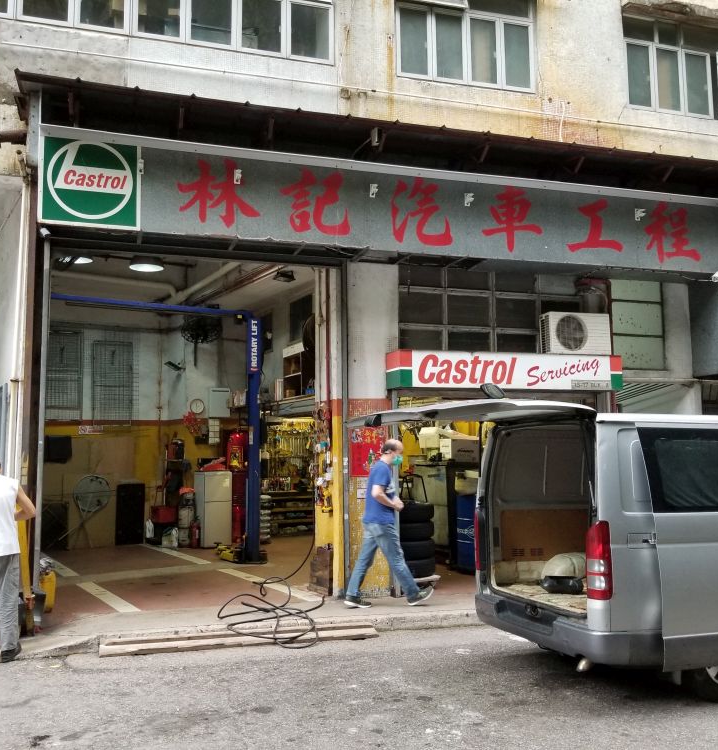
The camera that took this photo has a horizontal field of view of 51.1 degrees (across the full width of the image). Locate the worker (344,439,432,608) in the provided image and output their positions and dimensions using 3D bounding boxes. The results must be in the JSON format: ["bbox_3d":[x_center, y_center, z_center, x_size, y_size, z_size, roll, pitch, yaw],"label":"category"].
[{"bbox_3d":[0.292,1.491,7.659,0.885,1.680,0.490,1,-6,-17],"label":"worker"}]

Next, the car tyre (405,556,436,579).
[{"bbox_3d":[0.606,2.285,8.906,0.640,0.214,0.640,-1,-6,0],"label":"car tyre"}]

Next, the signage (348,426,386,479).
[{"bbox_3d":[0.112,0.840,8.307,0.444,0.598,0.015,1,-6,-17],"label":"signage"}]

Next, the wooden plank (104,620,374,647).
[{"bbox_3d":[-1.006,2.296,6.636,2.341,0.061,0.130,1,-6,-17],"label":"wooden plank"}]

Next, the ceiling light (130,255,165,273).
[{"bbox_3d":[-2.723,-1.457,9.676,0.430,0.174,0.430,1,-6,-17],"label":"ceiling light"}]

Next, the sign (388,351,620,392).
[{"bbox_3d":[1.708,-0.014,8.664,2.783,0.408,0.432,1,-6,-17],"label":"sign"}]

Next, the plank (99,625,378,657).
[{"bbox_3d":[-0.979,2.293,6.452,2.379,0.049,0.237,1,-6,-17],"label":"plank"}]

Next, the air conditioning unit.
[{"bbox_3d":[2.605,-0.462,9.059,0.826,0.520,0.258,1,-6,-17],"label":"air conditioning unit"}]

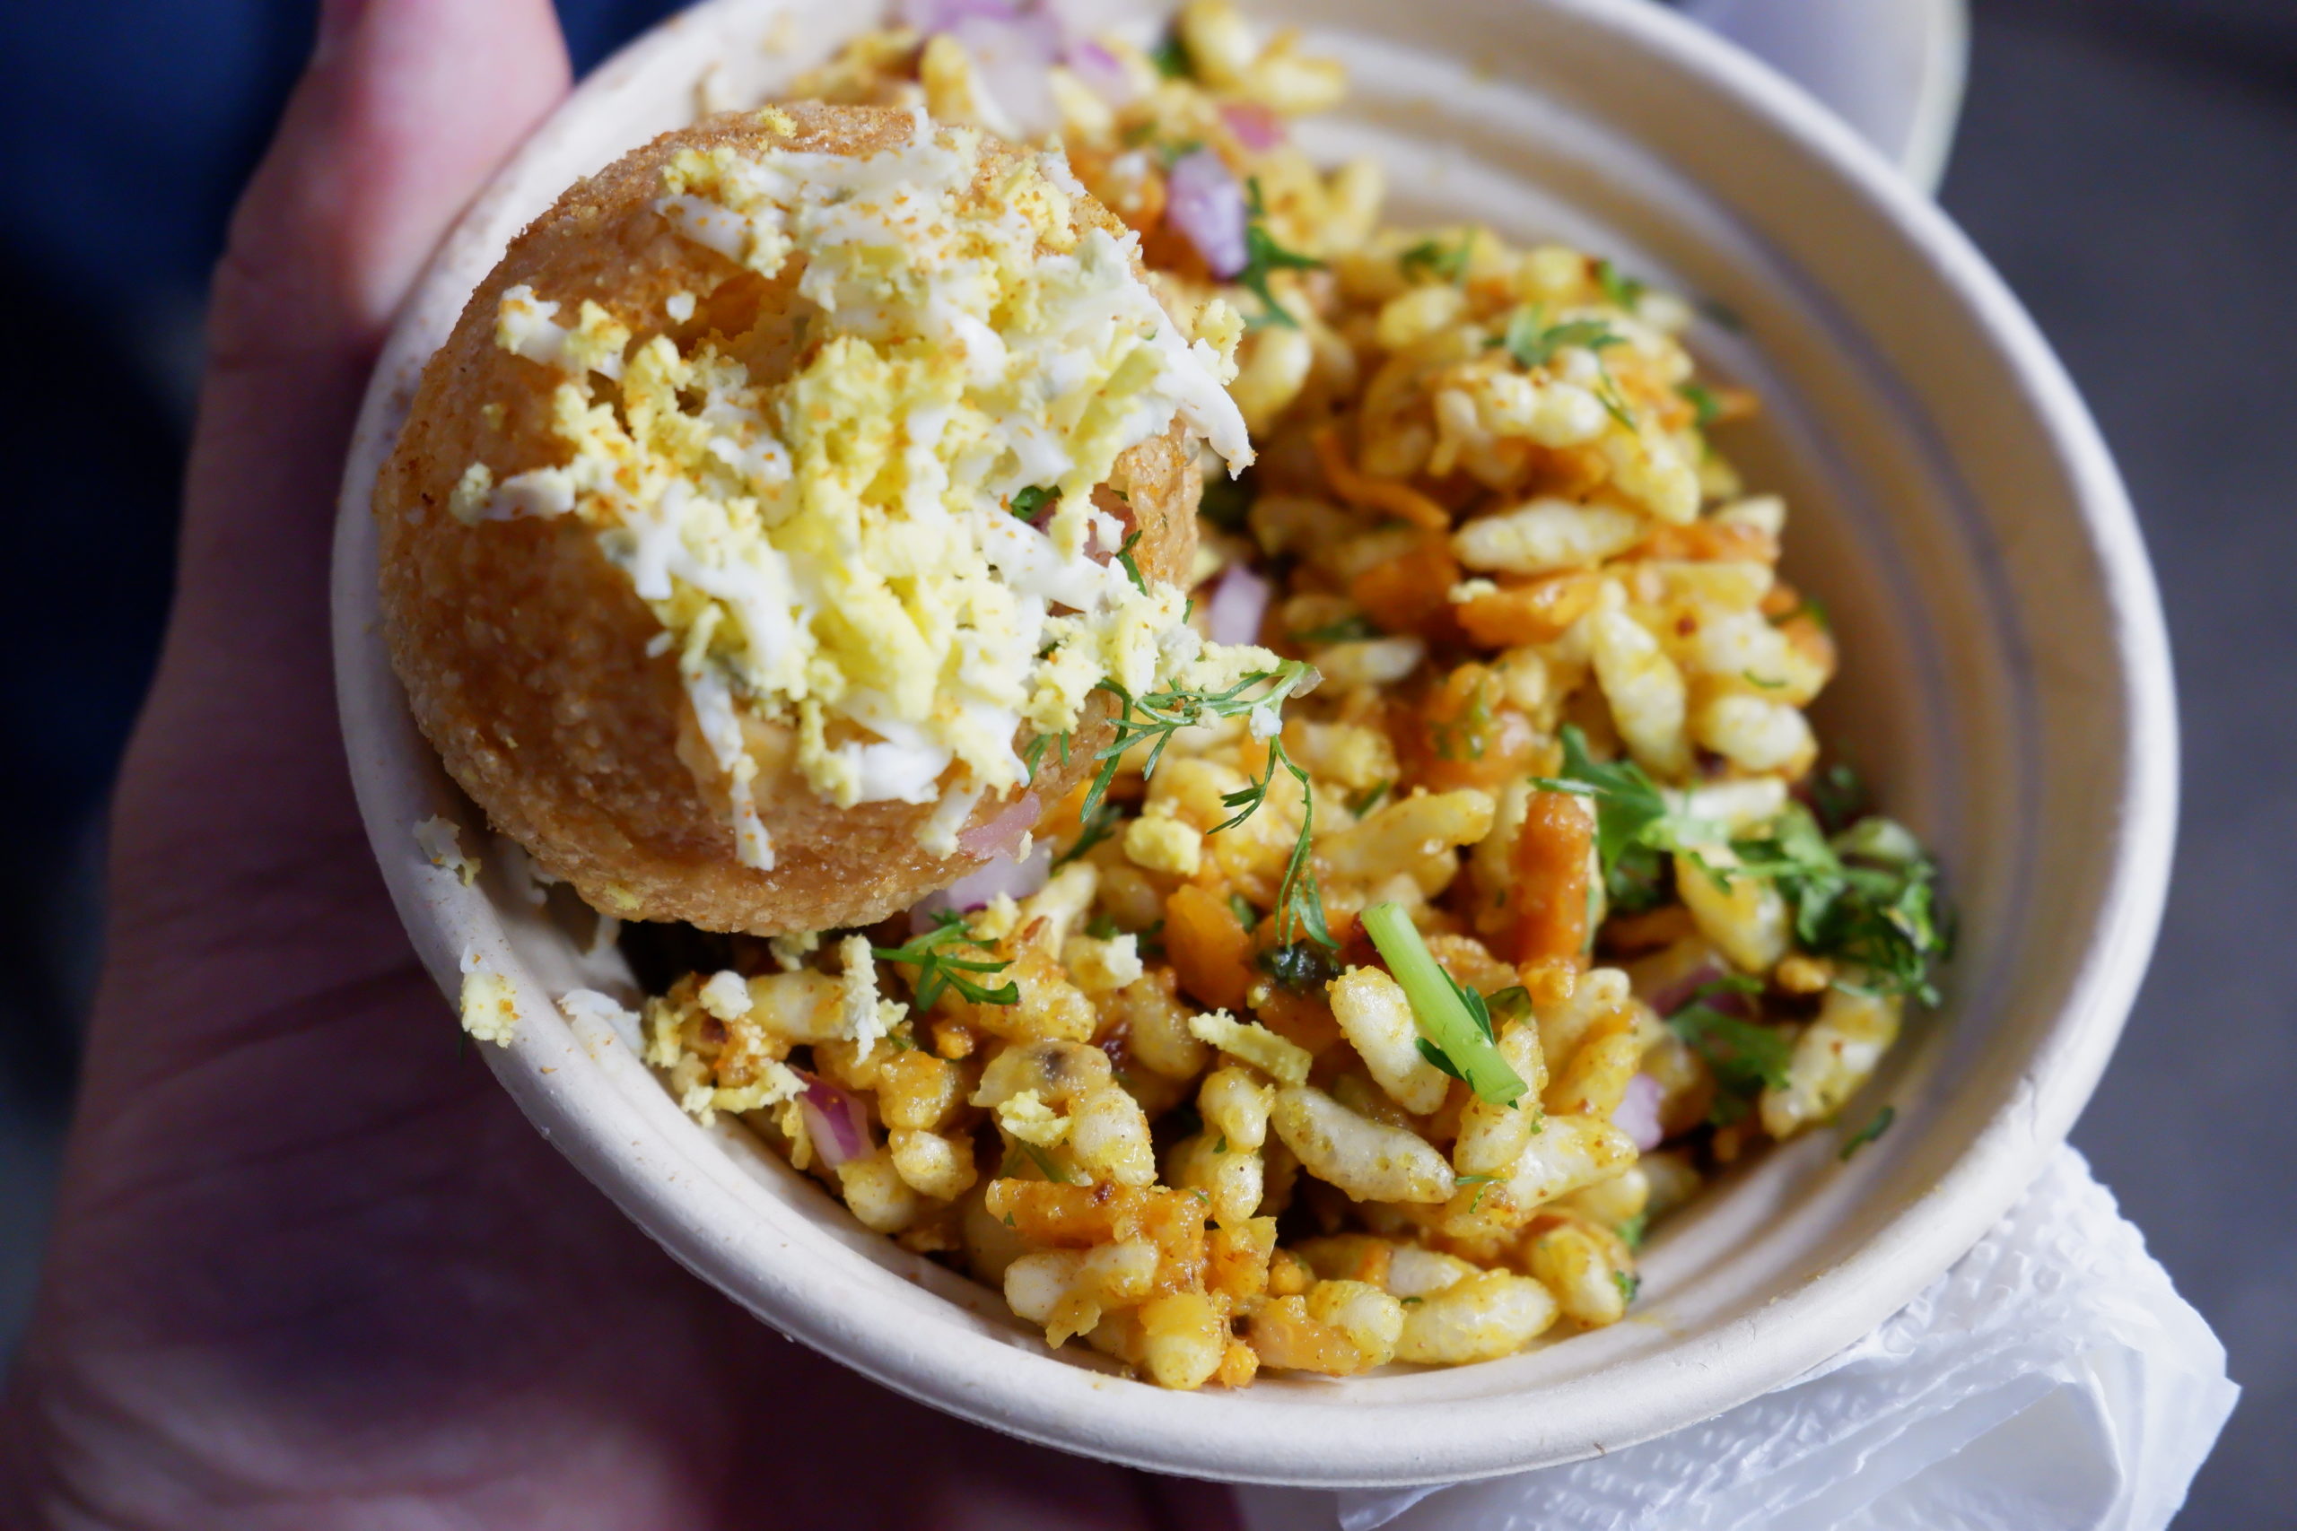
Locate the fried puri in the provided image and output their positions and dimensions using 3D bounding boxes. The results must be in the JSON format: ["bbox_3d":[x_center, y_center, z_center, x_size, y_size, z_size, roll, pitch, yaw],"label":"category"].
[{"bbox_3d":[-0.022,-0.015,0.226,0.051,0.047,0.051,0,71,-13],"label":"fried puri"}]

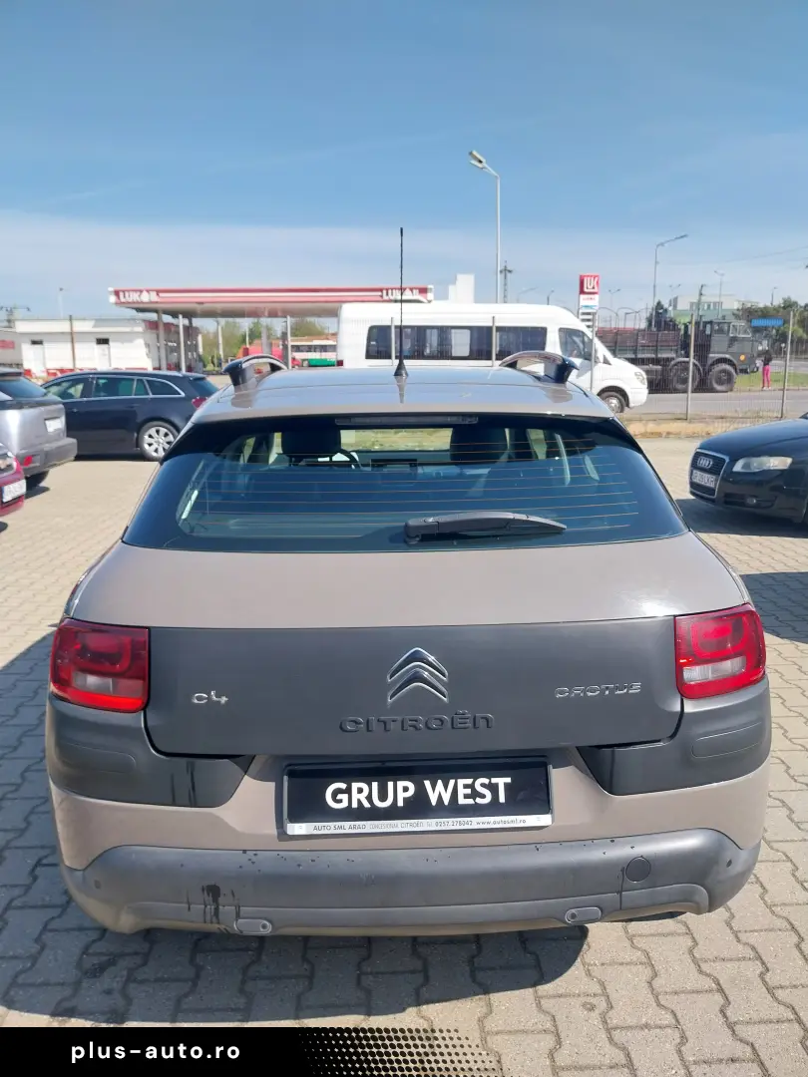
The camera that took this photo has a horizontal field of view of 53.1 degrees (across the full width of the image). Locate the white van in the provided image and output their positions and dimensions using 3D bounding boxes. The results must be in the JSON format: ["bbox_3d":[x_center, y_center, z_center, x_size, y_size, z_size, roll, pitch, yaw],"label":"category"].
[{"bbox_3d":[2.113,-4.550,20.507,7.500,2.700,2.000,-1,13,-3],"label":"white van"}]

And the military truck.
[{"bbox_3d":[10.932,-8.320,36.691,9.000,3.000,2.500,-1,13,-3],"label":"military truck"}]

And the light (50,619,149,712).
[{"bbox_3d":[-0.648,0.252,1.718,0.250,0.185,0.190,-1,13,-3],"label":"light"}]

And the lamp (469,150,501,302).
[{"bbox_3d":[3.113,-10.611,32.436,1.250,9.000,1.700,0,13,0],"label":"lamp"}]

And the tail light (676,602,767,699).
[{"bbox_3d":[0.680,0.230,1.766,0.250,0.185,0.190,-1,13,-3],"label":"tail light"}]

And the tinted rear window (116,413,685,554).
[{"bbox_3d":[0.004,-0.111,1.952,1.280,0.140,0.420,-1,55,-3],"label":"tinted rear window"}]

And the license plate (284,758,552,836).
[{"bbox_3d":[0.029,0.513,1.615,0.530,0.140,0.020,-1,3,-3],"label":"license plate"}]

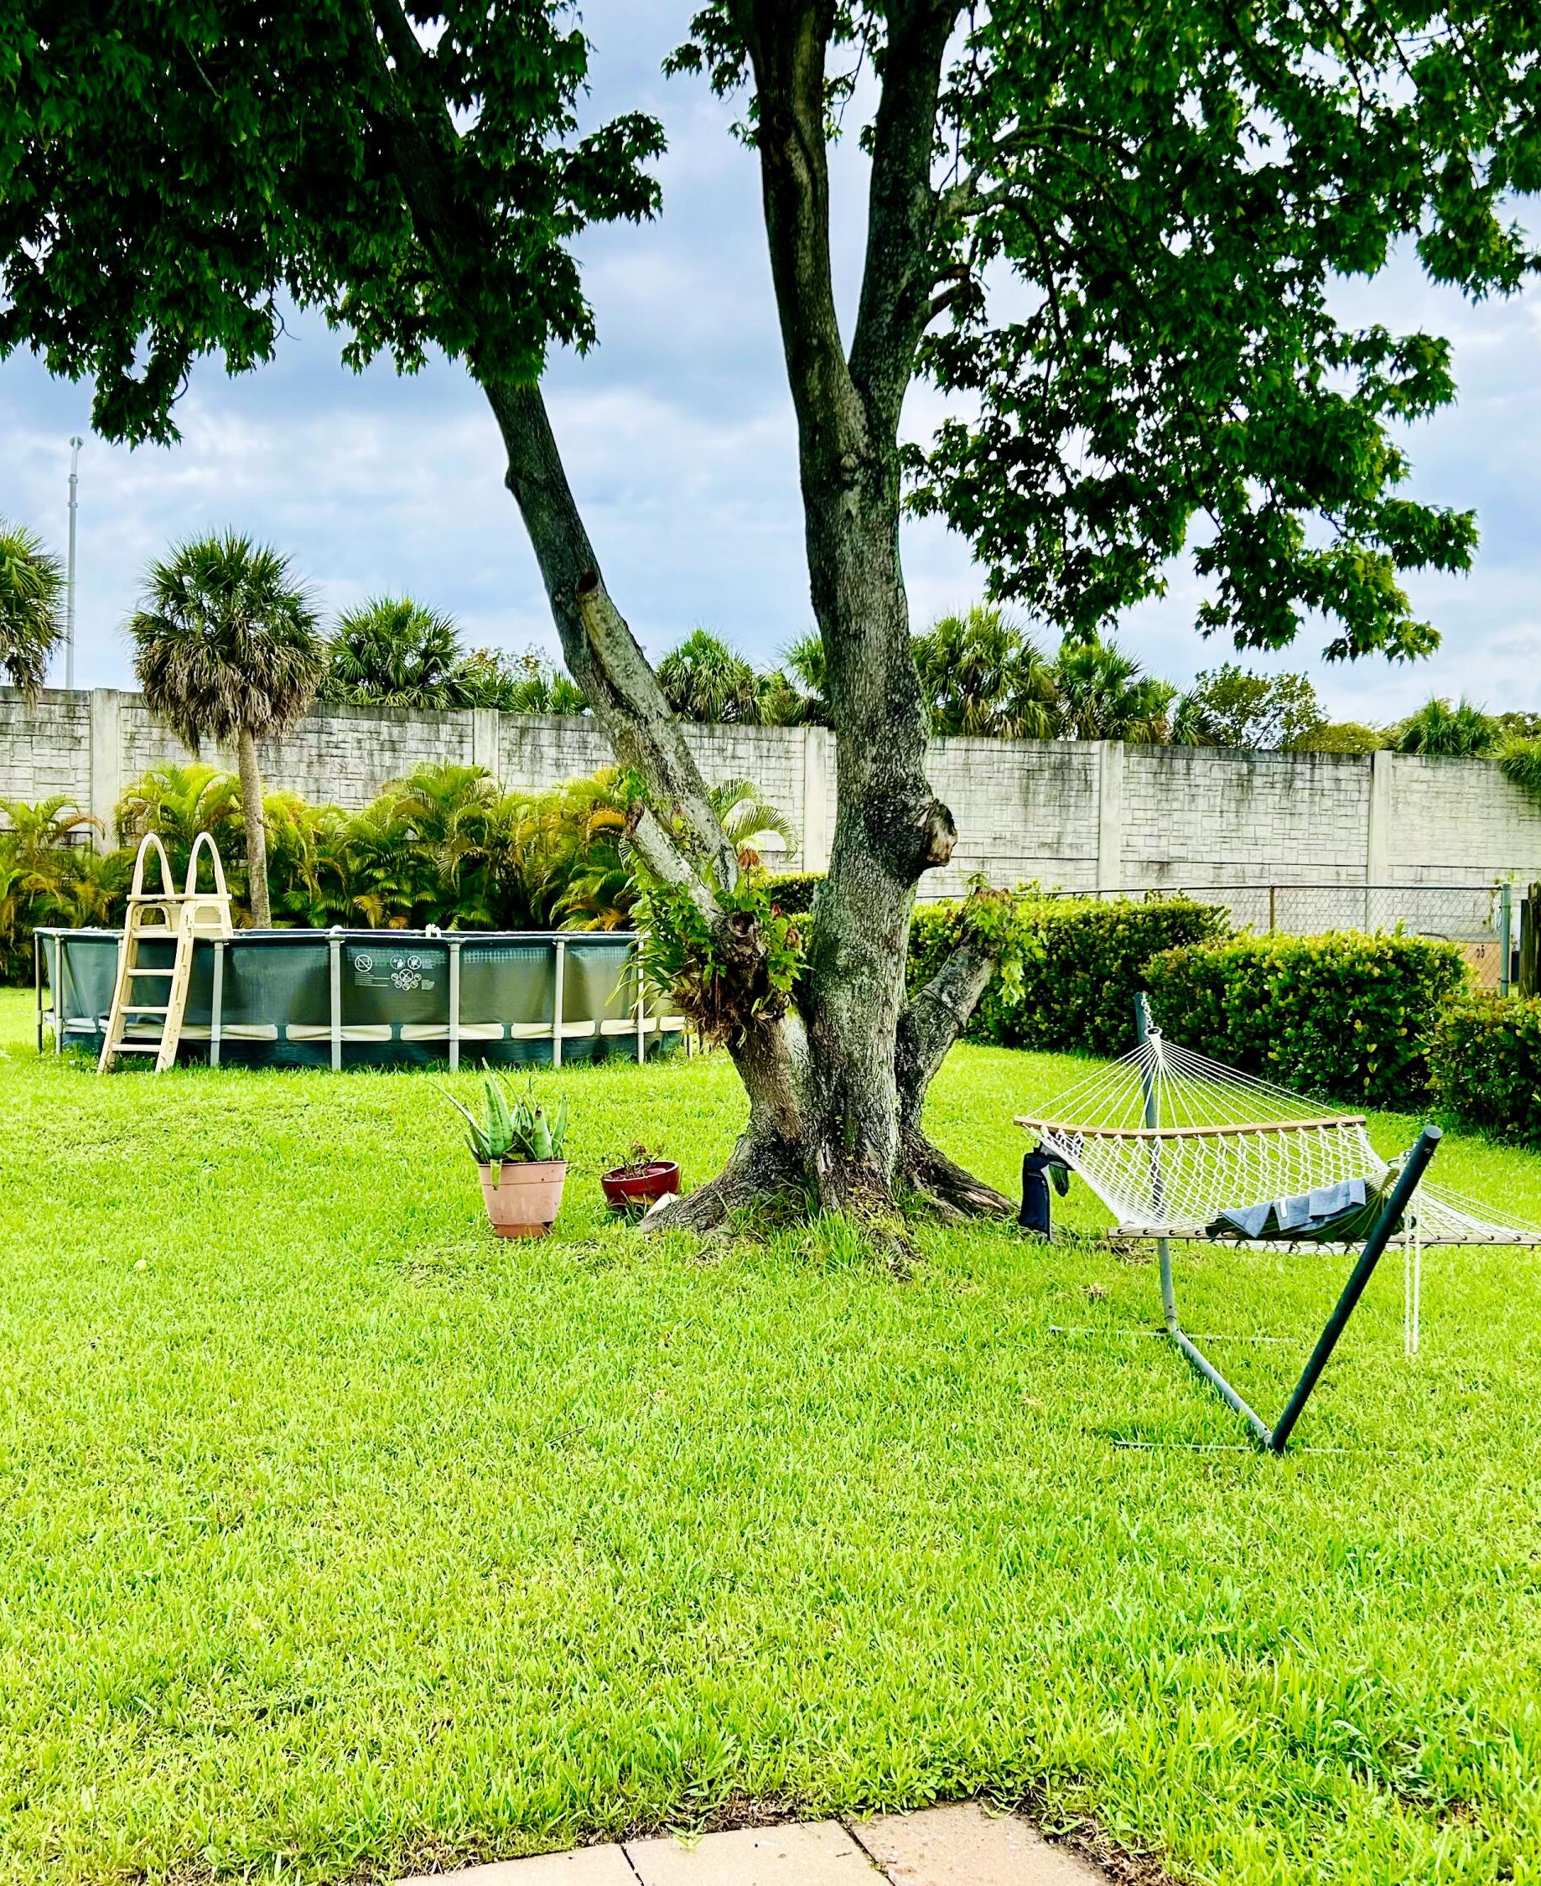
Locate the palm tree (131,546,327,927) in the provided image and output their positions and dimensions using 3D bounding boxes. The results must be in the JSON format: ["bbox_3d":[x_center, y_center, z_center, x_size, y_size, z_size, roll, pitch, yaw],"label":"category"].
[{"bbox_3d":[-7.550,-2.476,26.300,2.700,6.400,2.700,0,1,-19],"label":"palm tree"}]

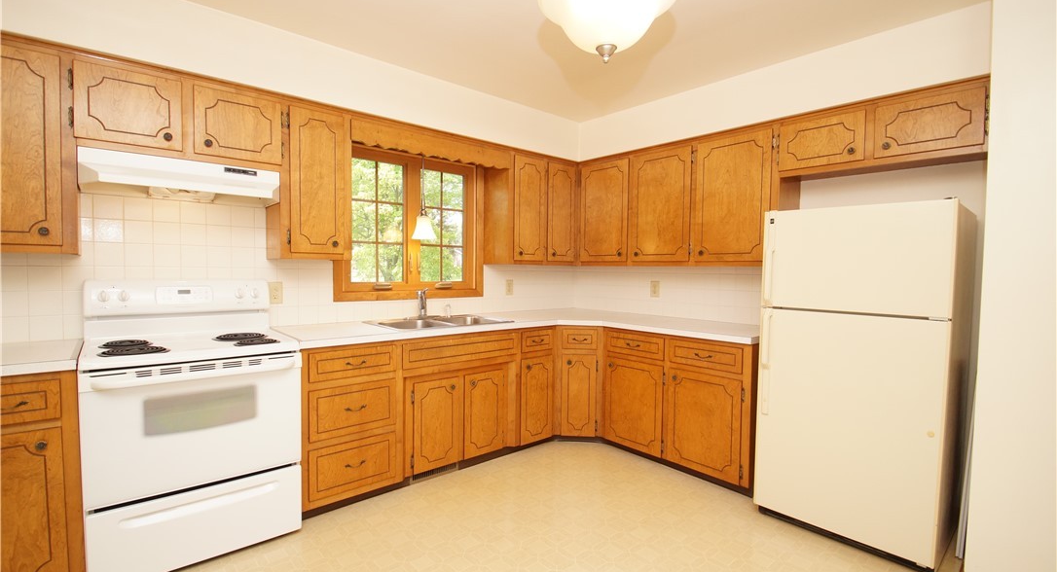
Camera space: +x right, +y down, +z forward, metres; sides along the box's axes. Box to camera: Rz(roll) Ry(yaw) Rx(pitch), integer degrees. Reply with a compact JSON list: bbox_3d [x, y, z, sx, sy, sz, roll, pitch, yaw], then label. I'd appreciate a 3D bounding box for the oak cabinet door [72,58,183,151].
[{"bbox_3d":[-1.753,-0.784,1.943,0.353,0.318,0.025,-1,3,-40],"label":"oak cabinet door"}]

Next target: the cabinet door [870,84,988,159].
[{"bbox_3d":[1.919,-0.778,2.122,0.030,0.263,0.392,-1,3,-42],"label":"cabinet door"}]

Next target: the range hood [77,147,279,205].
[{"bbox_3d":[-1.699,-0.511,2.196,0.739,0.163,0.360,-1,3,-40],"label":"range hood"}]

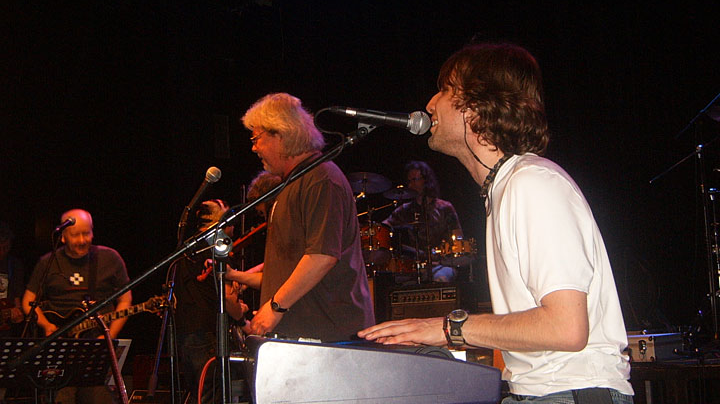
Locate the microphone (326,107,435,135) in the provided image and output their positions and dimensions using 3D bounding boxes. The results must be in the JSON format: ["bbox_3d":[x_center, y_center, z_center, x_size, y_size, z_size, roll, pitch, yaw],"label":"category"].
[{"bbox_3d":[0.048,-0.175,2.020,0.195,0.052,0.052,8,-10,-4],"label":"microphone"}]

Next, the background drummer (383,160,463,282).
[{"bbox_3d":[0.450,0.340,6.880,0.620,1.280,0.750,-7,-10,25],"label":"background drummer"}]

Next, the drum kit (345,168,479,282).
[{"bbox_3d":[0.190,0.370,6.650,1.500,1.200,1.150,-7,-10,25],"label":"drum kit"}]

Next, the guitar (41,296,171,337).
[{"bbox_3d":[-1.224,0.575,4.650,0.980,0.330,0.070,-20,-17,32],"label":"guitar"}]

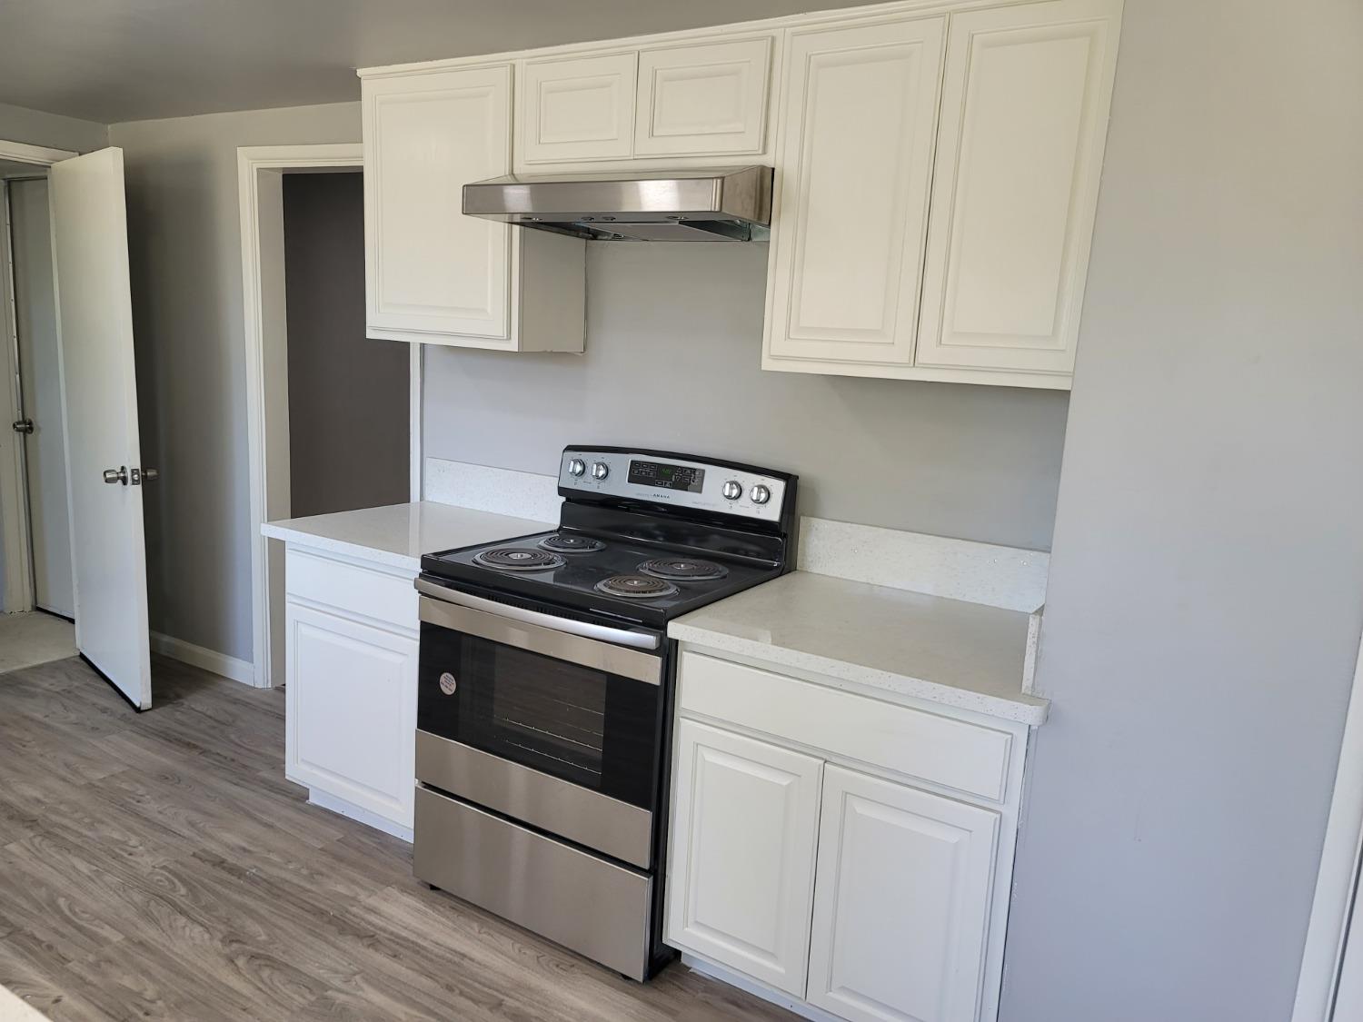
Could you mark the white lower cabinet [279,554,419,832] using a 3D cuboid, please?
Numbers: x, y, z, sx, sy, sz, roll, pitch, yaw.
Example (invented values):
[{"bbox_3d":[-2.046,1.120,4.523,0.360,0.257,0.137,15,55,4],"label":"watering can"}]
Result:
[{"bbox_3d":[-0.772,0.509,3.066,0.600,0.870,0.635,9,12,31],"label":"white lower cabinet"}]

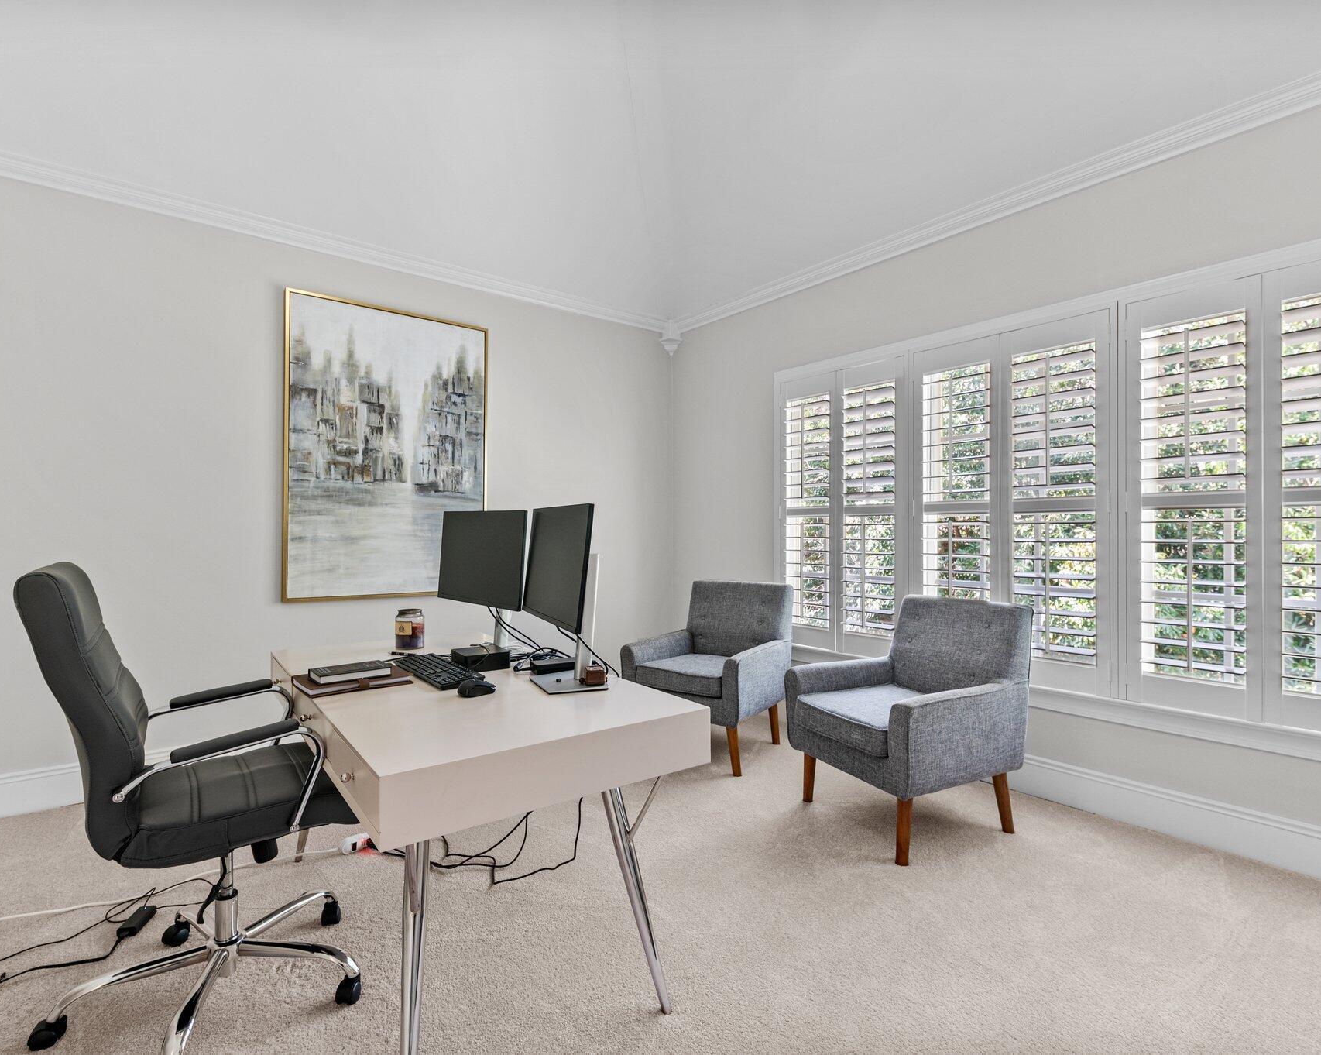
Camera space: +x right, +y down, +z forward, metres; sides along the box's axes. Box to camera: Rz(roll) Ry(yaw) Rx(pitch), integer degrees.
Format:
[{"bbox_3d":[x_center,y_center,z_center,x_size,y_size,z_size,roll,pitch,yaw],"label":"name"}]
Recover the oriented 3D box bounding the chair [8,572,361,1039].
[{"bbox_3d":[-1.090,0.612,1.596,0.640,1.070,0.660,0,0,-37],"label":"chair"}]

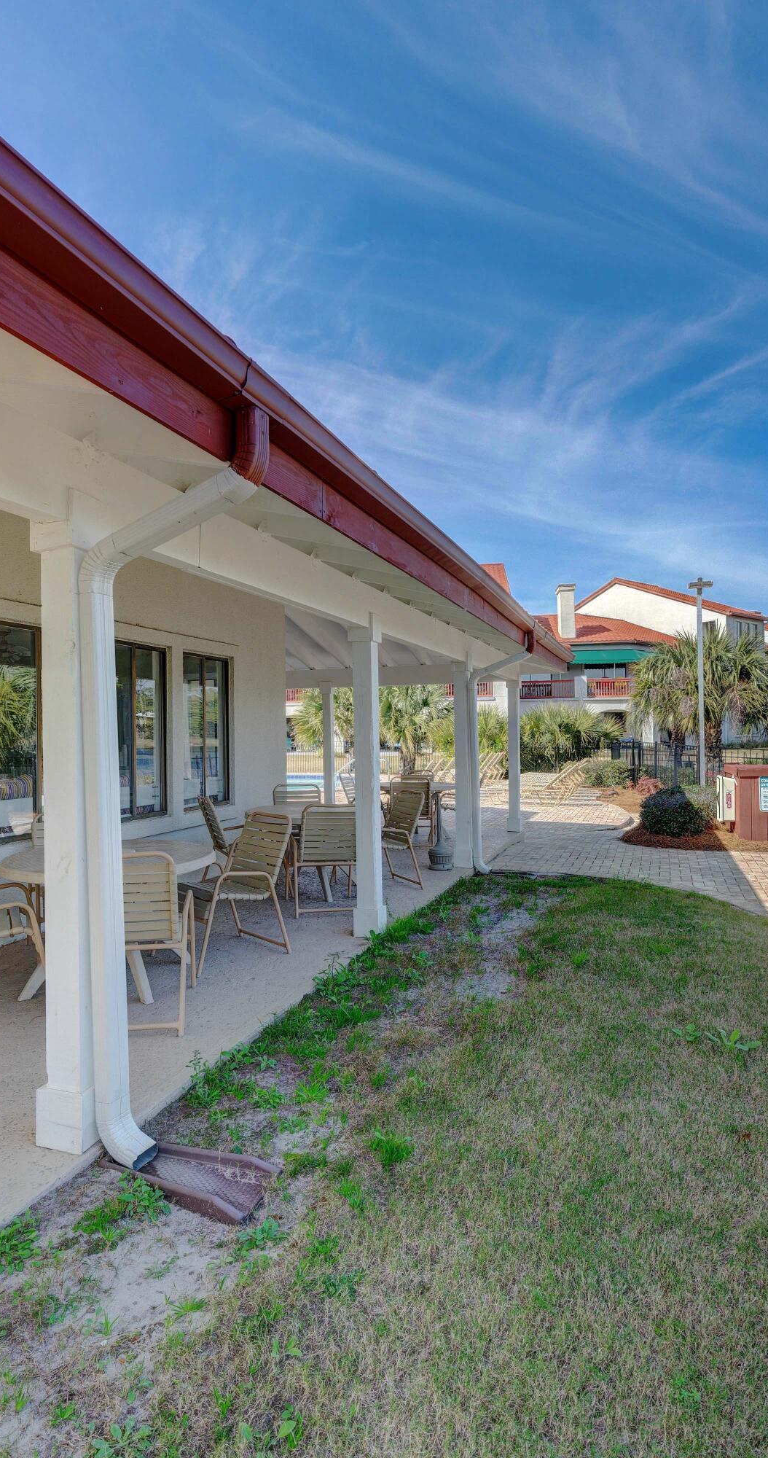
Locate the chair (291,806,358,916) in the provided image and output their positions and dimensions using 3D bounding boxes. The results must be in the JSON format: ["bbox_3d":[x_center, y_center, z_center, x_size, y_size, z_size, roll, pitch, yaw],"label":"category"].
[{"bbox_3d":[-0.482,1.053,6.141,0.590,0.915,0.750,0,0,-15],"label":"chair"}]

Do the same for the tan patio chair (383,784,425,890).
[{"bbox_3d":[-0.057,1.050,6.904,0.750,0.915,0.590,0,0,-27],"label":"tan patio chair"}]

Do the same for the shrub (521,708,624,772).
[{"bbox_3d":[5.600,0.407,22.000,3.200,2.160,2.600,-1,0,14],"label":"shrub"}]

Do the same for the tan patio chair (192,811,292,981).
[{"bbox_3d":[-1.085,1.091,4.964,0.750,0.880,0.600,-1,0,-44],"label":"tan patio chair"}]

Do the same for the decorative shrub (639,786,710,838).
[{"bbox_3d":[4.132,1.179,10.368,0.950,0.760,0.950,-1,-1,21],"label":"decorative shrub"}]

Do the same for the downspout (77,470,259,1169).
[{"bbox_3d":[-0.734,0.328,2.533,0.636,2.390,0.115,-1,-1,21],"label":"downspout"}]

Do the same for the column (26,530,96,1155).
[{"bbox_3d":[-1.139,0.391,2.708,0.195,2.240,0.195,0,0,21],"label":"column"}]

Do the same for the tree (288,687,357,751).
[{"bbox_3d":[-1.677,-0.760,27.000,3.300,4.200,3.300,-1,-1,21],"label":"tree"}]

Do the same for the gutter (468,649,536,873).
[{"bbox_3d":[1.285,0.349,7.839,0.662,2.390,0.120,-1,-1,21],"label":"gutter"}]

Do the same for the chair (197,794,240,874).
[{"bbox_3d":[-1.370,1.100,6.820,0.750,0.880,0.600,-1,0,-24],"label":"chair"}]

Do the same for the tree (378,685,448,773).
[{"bbox_3d":[0.833,-0.574,24.500,3.100,4.200,3.100,-1,-1,21],"label":"tree"}]

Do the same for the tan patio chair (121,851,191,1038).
[{"bbox_3d":[-1.295,1.056,3.834,0.576,0.871,0.727,-1,-1,-7],"label":"tan patio chair"}]

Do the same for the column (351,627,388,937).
[{"bbox_3d":[-0.108,0.378,5.394,0.200,2.280,0.200,-1,0,21],"label":"column"}]

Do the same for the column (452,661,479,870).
[{"bbox_3d":[0.895,0.371,7.998,0.200,2.280,0.200,-1,0,21],"label":"column"}]

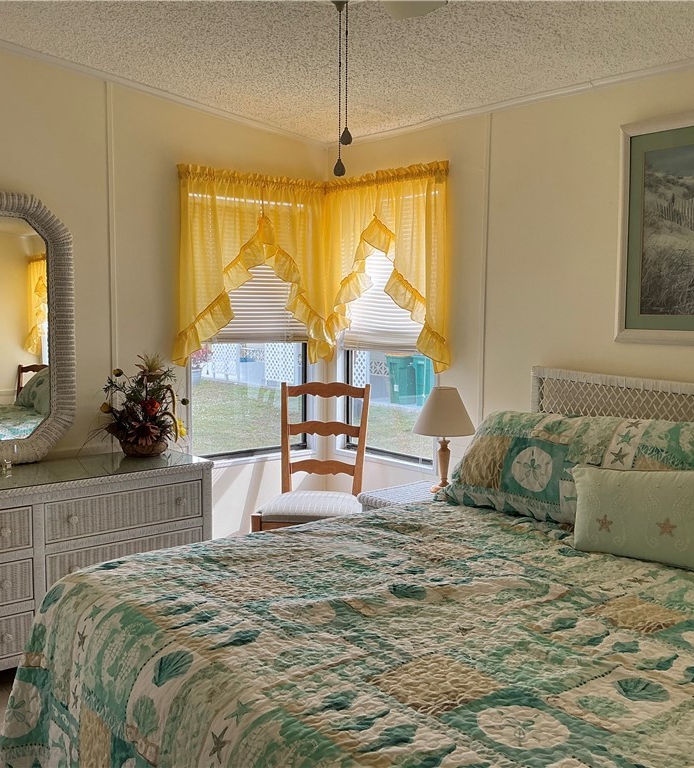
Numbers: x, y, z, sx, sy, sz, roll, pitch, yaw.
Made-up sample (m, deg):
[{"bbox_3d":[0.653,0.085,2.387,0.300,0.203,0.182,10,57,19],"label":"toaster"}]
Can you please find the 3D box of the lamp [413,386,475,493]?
[{"bbox_3d":[0.432,0.246,3.721,0.285,0.464,0.285,0,6,0],"label":"lamp"}]

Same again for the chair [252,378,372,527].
[{"bbox_3d":[-0.155,0.538,4.140,0.500,1.040,0.470,1,6,6],"label":"chair"}]

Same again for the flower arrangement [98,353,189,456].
[{"bbox_3d":[-0.929,0.095,3.724,0.400,0.462,0.360,-5,8,-39],"label":"flower arrangement"}]

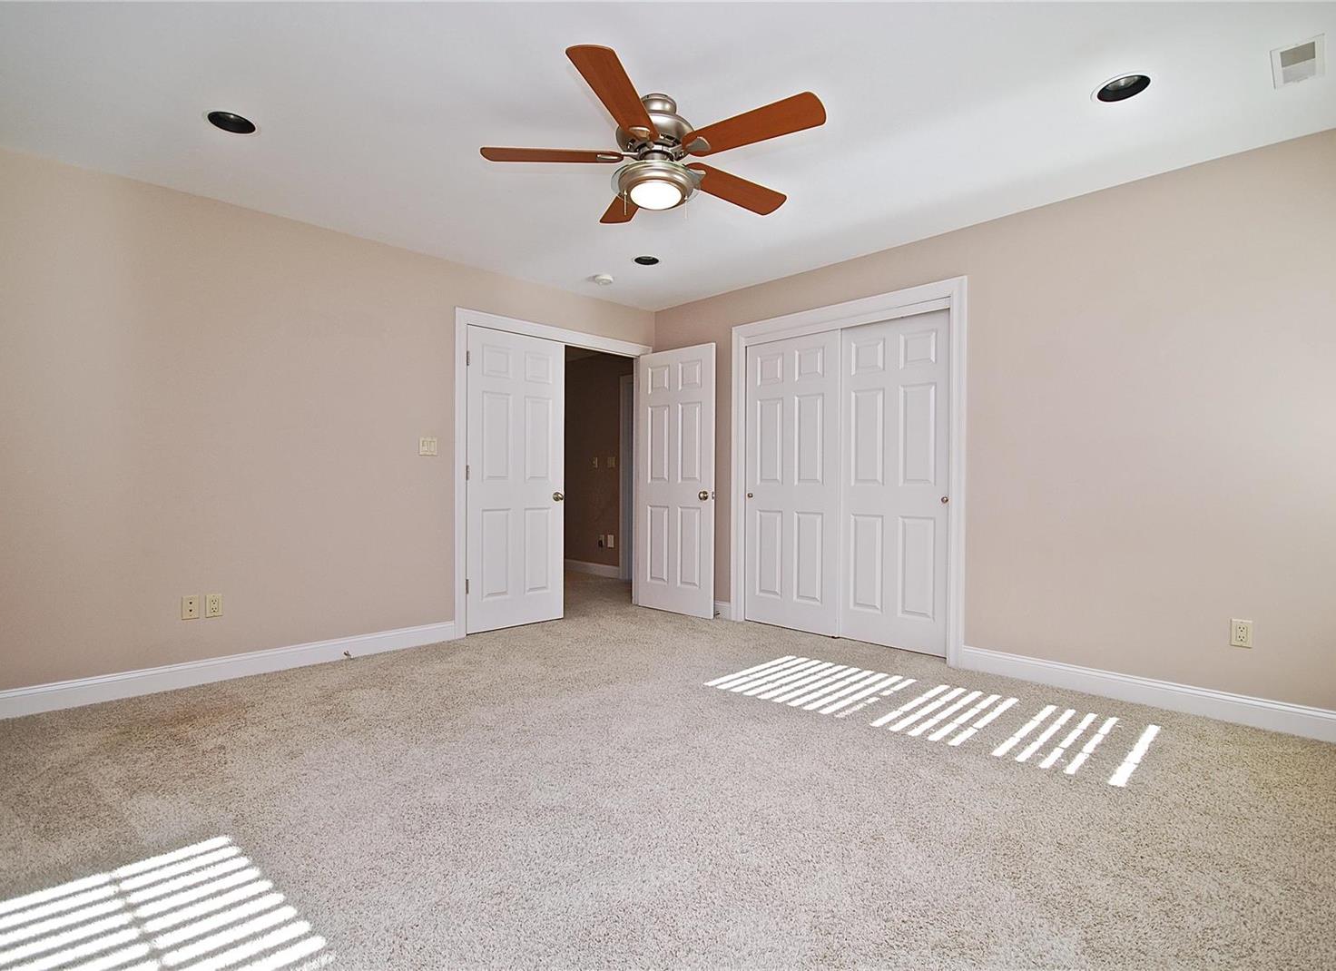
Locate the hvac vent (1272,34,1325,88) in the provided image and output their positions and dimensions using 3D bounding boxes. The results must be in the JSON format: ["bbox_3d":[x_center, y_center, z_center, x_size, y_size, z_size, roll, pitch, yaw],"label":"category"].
[{"bbox_3d":[2.109,-1.413,2.026,0.280,0.020,0.125,-1,1,-44],"label":"hvac vent"}]

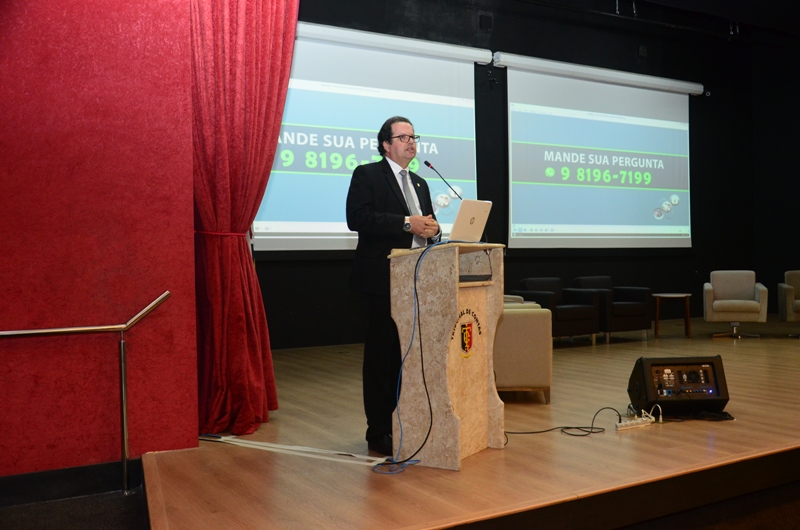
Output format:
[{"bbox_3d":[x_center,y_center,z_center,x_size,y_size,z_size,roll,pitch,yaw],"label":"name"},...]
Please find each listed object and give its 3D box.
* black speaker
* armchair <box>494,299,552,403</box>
[{"bbox_3d":[1.806,0.769,5.205,0.543,0.365,0.345,-1,0,-7],"label":"black speaker"},{"bbox_3d":[0.704,0.564,5.856,0.751,0.792,0.690,-1,0,4],"label":"armchair"}]

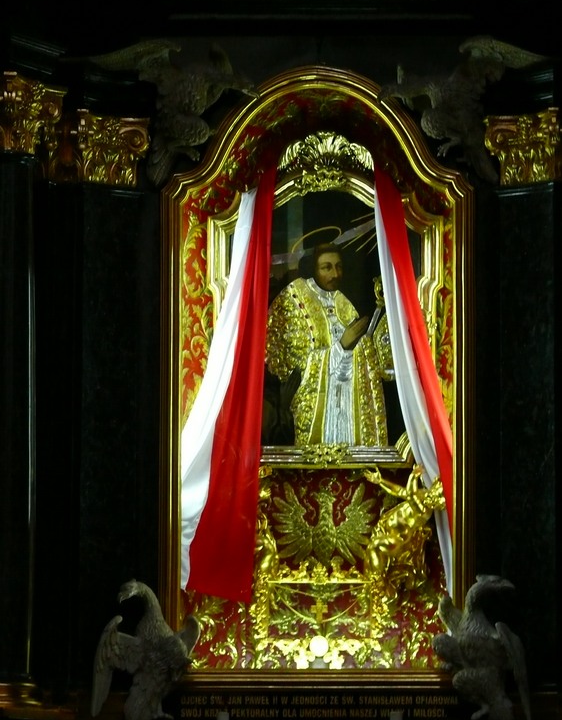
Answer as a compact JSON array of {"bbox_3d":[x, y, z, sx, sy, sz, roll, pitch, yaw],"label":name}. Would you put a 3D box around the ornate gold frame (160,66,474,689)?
[{"bbox_3d":[0.165,0.079,13.700,1.430,2.820,0.160,0,-6,0],"label":"ornate gold frame"}]

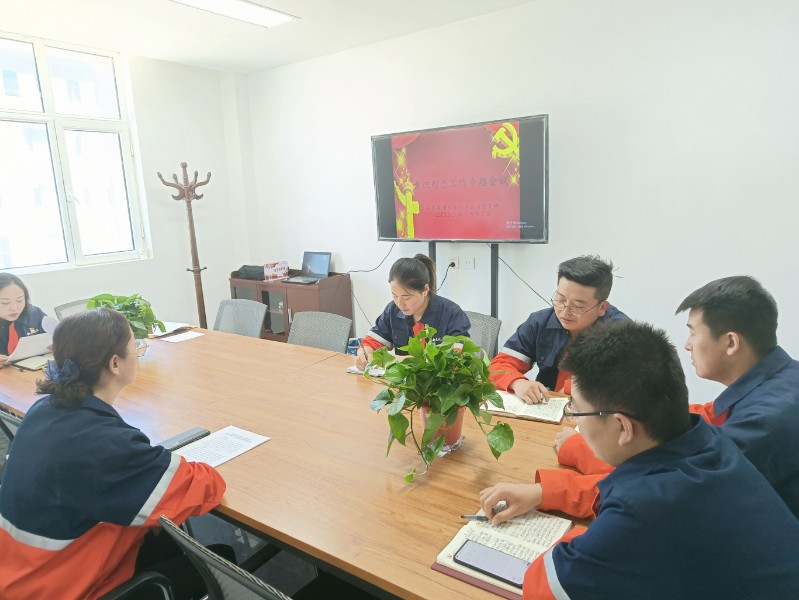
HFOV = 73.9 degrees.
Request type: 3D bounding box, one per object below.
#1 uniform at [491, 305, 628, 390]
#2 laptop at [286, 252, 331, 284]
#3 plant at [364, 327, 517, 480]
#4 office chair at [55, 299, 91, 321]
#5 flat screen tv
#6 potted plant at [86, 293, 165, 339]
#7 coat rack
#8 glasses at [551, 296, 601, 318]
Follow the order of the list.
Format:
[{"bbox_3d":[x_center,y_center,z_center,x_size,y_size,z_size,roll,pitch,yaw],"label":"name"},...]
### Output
[{"bbox_3d":[0.667,0.265,2.192,0.610,0.550,0.470,7,14,40],"label":"uniform"},{"bbox_3d":[-0.837,-0.292,4.733,0.350,0.240,0.270,5,13,35],"label":"laptop"},{"bbox_3d":[0.137,0.271,1.672,0.450,0.375,0.430,-2,11,4],"label":"plant"},{"bbox_3d":[-1.906,0.469,3.568,0.580,0.930,0.580,5,13,35],"label":"office chair"},{"bbox_3d":[0.400,-0.828,3.833,1.400,0.815,0.075,5,13,35],"label":"flat screen tv"},{"bbox_3d":[-1.497,0.118,2.949,0.420,0.330,0.400,-8,12,-26],"label":"potted plant"},{"bbox_3d":[-1.685,-0.195,4.435,0.450,1.850,0.450,-7,12,-20],"label":"coat rack"},{"bbox_3d":[0.622,0.007,1.891,0.142,0.048,0.140,20,32,28],"label":"glasses"}]

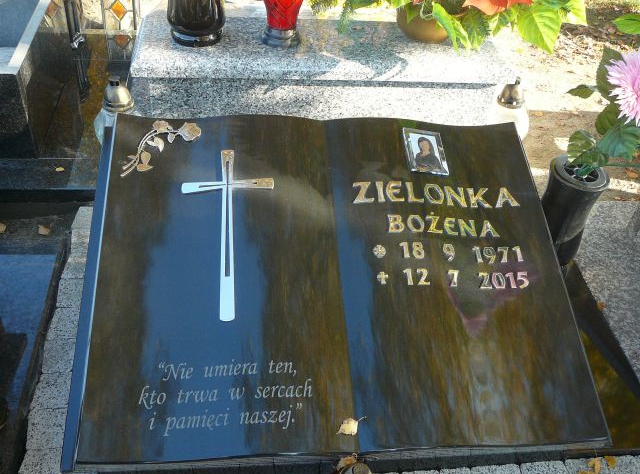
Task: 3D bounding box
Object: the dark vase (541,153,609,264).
[{"bbox_3d":[0.616,-0.058,1.609,0.143,0.237,0.143,0,39,-7],"label":"dark vase"}]

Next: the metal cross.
[{"bbox_3d":[-0.192,-0.020,1.360,0.201,0.013,0.419,-2,59,-4],"label":"metal cross"}]

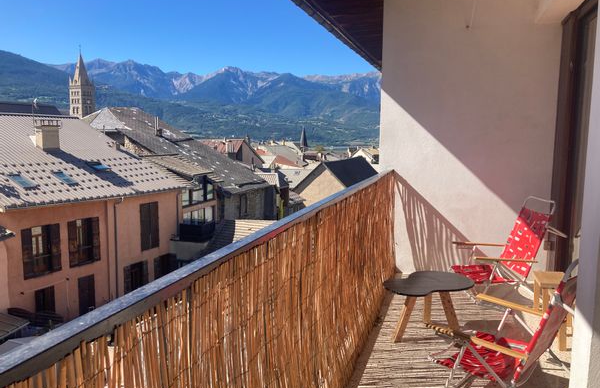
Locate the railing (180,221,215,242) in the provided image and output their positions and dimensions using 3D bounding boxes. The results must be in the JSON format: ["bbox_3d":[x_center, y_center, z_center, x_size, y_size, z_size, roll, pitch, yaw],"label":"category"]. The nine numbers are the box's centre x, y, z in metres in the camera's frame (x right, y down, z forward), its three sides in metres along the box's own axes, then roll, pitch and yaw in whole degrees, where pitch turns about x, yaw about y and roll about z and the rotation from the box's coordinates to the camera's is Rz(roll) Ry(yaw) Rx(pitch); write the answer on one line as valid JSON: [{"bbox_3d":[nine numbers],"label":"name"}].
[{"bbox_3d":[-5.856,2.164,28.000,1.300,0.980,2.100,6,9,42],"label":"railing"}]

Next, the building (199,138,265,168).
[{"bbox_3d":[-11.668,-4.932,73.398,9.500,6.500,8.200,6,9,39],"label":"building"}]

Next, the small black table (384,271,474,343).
[{"bbox_3d":[0.859,0.776,3.321,0.645,0.352,0.459,-4,8,-32],"label":"small black table"}]

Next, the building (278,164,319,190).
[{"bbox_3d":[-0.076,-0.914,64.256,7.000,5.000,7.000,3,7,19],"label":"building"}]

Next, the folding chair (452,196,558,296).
[{"bbox_3d":[1.693,0.445,4.087,0.625,0.838,0.605,1,7,3],"label":"folding chair"}]

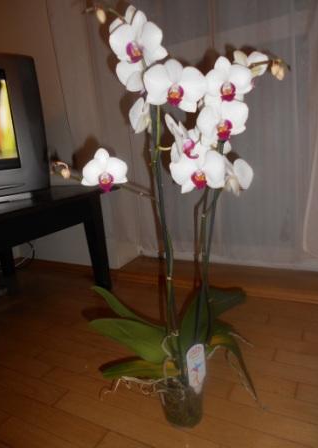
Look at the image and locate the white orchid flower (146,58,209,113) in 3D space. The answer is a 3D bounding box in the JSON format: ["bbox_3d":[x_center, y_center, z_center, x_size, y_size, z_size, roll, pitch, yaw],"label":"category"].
[{"bbox_3d":[0.028,-0.235,0.571,0.106,0.090,0.045,-3,13,7],"label":"white orchid flower"}]

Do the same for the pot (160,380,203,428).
[{"bbox_3d":[0.052,0.424,0.807,0.105,0.092,0.105,-4,13,1],"label":"pot"}]

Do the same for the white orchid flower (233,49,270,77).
[{"bbox_3d":[0.166,-0.284,0.603,0.080,0.062,0.045,0,14,21],"label":"white orchid flower"}]

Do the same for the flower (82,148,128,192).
[{"bbox_3d":[-0.097,-0.095,0.600,0.079,0.076,0.038,-8,13,-7],"label":"flower"}]

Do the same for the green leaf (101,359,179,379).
[{"bbox_3d":[-0.040,0.309,0.720,0.165,0.030,0.052,-6,13,0],"label":"green leaf"}]

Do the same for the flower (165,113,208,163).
[{"bbox_3d":[0.051,-0.158,0.620,0.055,0.088,0.095,5,16,36],"label":"flower"}]

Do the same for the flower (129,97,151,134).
[{"bbox_3d":[-0.032,-0.198,0.615,0.040,0.070,0.072,2,15,32],"label":"flower"}]

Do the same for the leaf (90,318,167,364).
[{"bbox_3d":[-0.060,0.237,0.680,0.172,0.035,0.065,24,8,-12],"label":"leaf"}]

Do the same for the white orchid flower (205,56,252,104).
[{"bbox_3d":[0.120,-0.247,0.580,0.077,0.080,0.040,-3,13,12],"label":"white orchid flower"}]

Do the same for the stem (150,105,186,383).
[{"bbox_3d":[0.021,0.079,0.700,0.045,0.610,0.050,-6,18,0],"label":"stem"}]

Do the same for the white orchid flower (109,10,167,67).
[{"bbox_3d":[-0.034,-0.304,0.555,0.091,0.088,0.042,-2,14,18],"label":"white orchid flower"}]

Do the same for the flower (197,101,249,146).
[{"bbox_3d":[0.114,-0.178,0.596,0.095,0.083,0.045,0,14,19],"label":"flower"}]

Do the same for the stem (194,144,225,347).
[{"bbox_3d":[0.100,0.058,0.707,0.055,0.440,0.050,1,16,-1],"label":"stem"}]

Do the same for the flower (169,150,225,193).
[{"bbox_3d":[0.068,-0.096,0.595,0.092,0.078,0.042,-4,13,11],"label":"flower"}]

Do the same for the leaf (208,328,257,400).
[{"bbox_3d":[0.172,0.329,0.787,0.110,0.155,0.070,-5,13,0],"label":"leaf"}]

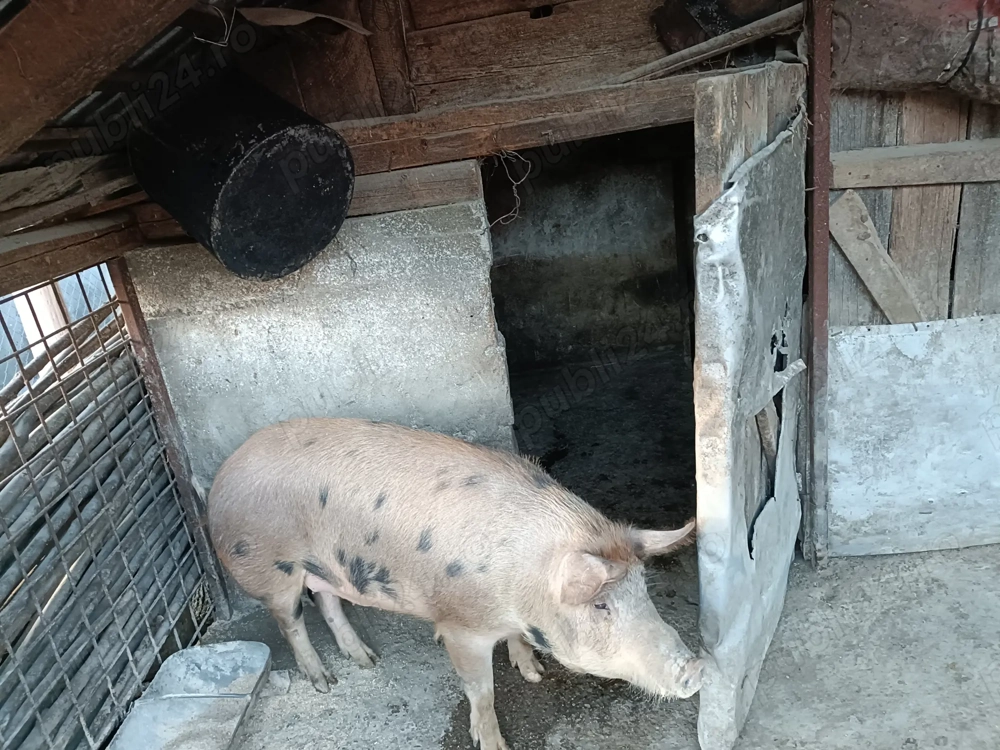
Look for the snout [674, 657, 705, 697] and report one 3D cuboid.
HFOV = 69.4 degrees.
[{"bbox_3d":[0.374,0.597,1.425,0.077,0.070,0.040,-24,38,-37],"label":"snout"}]

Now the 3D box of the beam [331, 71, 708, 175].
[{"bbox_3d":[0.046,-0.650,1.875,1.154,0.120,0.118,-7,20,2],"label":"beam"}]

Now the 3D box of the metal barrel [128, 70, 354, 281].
[{"bbox_3d":[-0.552,-0.442,1.581,0.303,0.354,0.354,39,19,23],"label":"metal barrel"}]

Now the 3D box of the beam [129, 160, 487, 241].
[{"bbox_3d":[-0.513,-0.467,1.942,0.950,0.107,0.118,-7,20,2],"label":"beam"}]

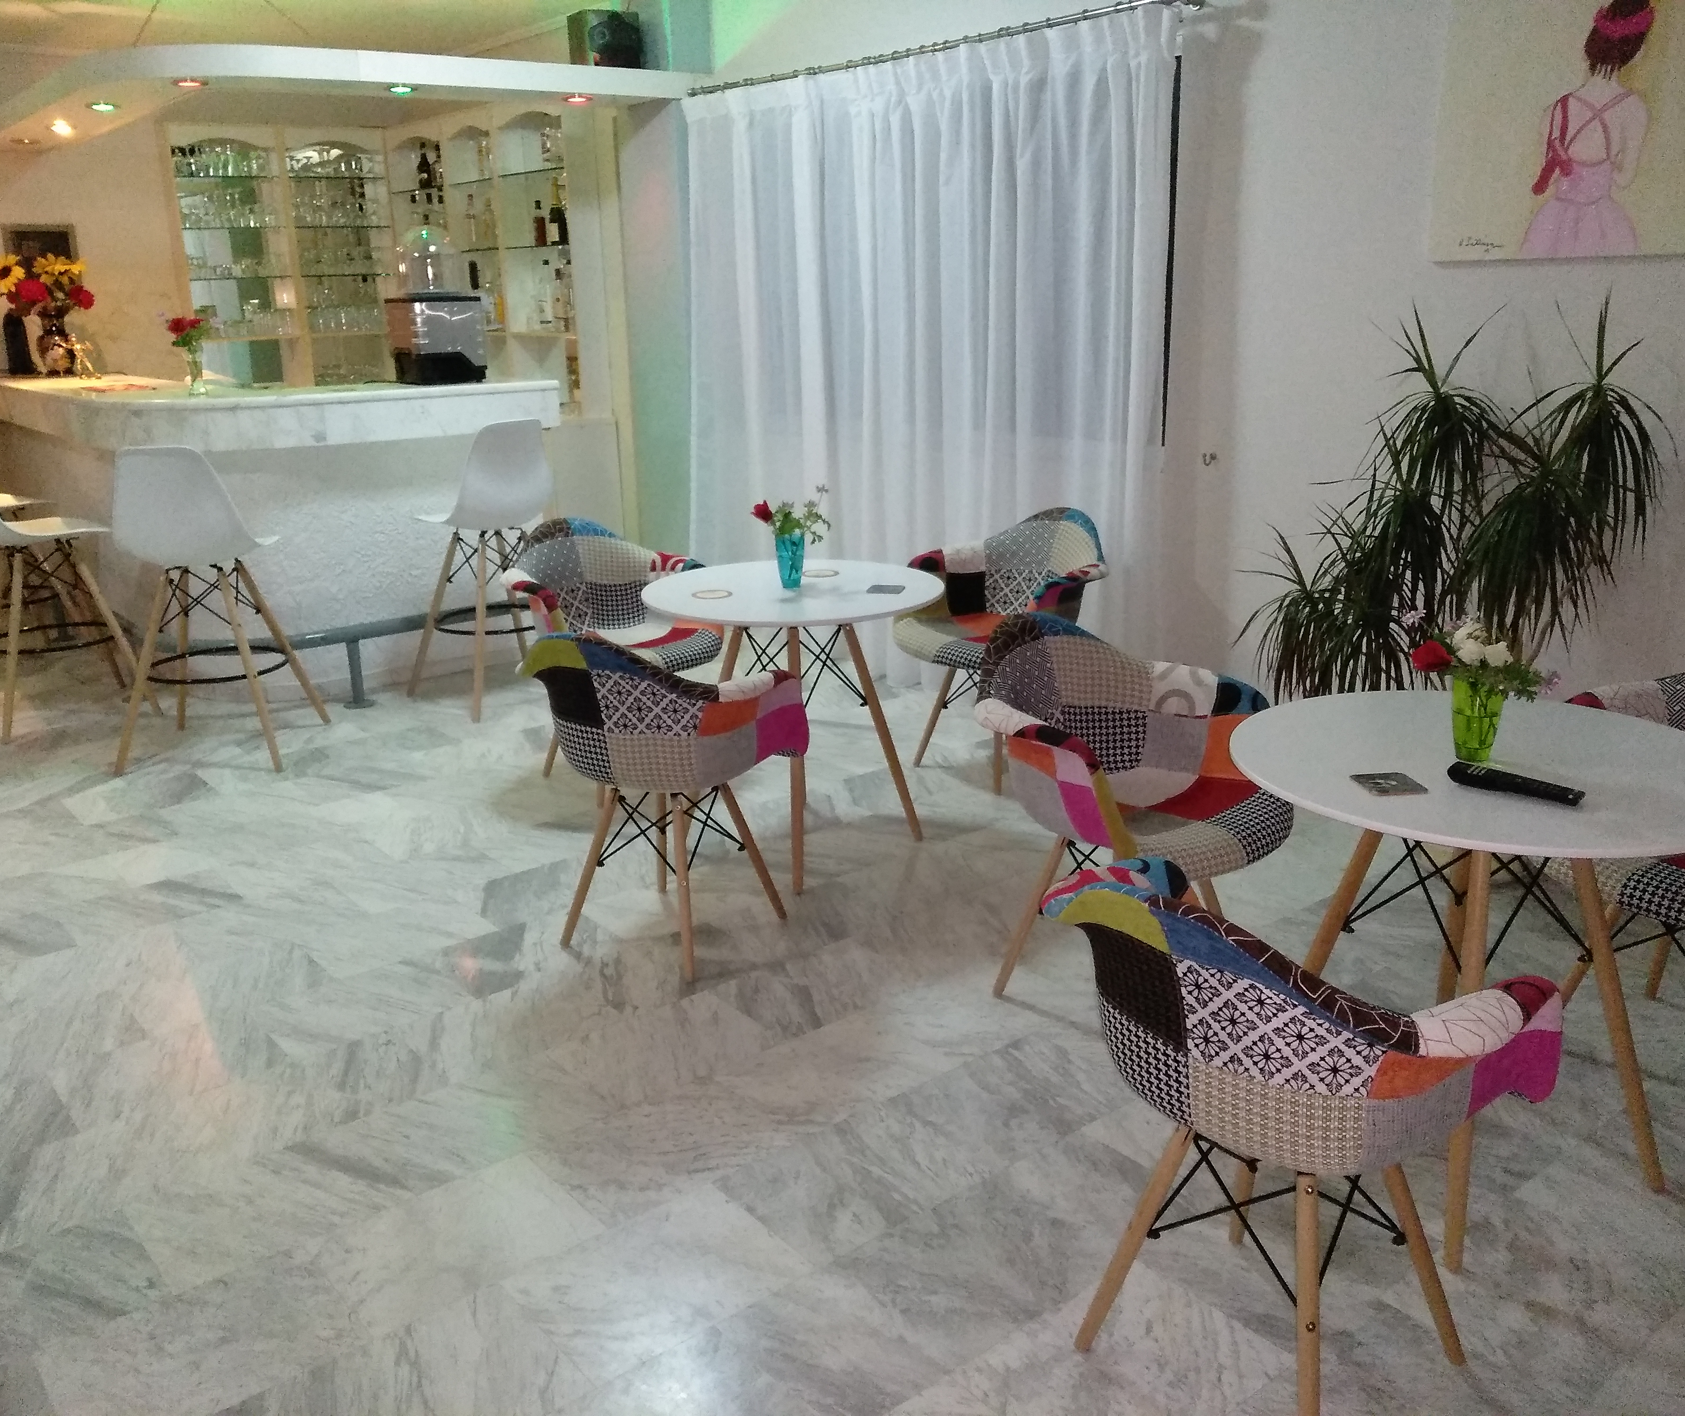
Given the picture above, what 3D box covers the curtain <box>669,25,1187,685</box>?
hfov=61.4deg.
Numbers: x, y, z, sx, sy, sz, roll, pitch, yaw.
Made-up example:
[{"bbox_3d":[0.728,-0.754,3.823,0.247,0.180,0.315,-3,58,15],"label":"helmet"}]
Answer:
[{"bbox_3d":[0.177,-1.182,5.273,0.140,2.240,2.420,-17,22,-42],"label":"curtain"}]

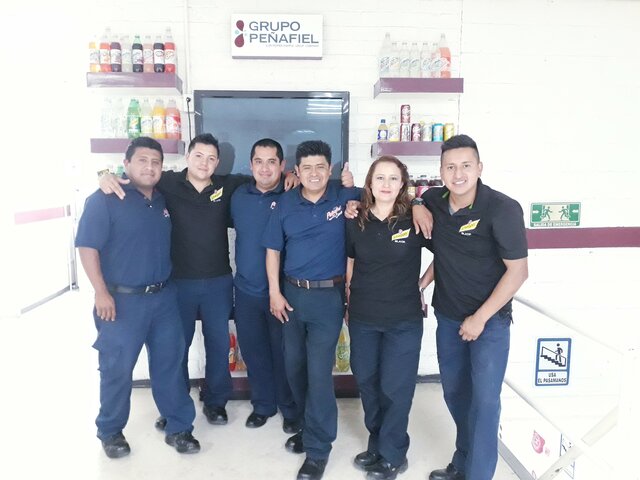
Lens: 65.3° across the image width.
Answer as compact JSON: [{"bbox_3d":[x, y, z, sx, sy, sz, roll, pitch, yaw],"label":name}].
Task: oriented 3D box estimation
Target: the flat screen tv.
[{"bbox_3d":[-0.330,-0.681,3.434,1.049,0.665,0.080,0,6,-3],"label":"flat screen tv"}]

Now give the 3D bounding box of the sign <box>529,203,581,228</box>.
[{"bbox_3d":[1.750,-0.187,3.705,0.372,0.178,0.012,0,7,-3],"label":"sign"}]

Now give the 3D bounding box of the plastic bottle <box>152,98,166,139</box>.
[{"bbox_3d":[-1.047,-0.786,3.256,0.086,0.267,0.086,0,7,-3],"label":"plastic bottle"}]

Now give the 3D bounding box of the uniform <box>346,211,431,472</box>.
[{"bbox_3d":[0.351,0.507,2.562,0.420,1.290,0.320,1,6,7],"label":"uniform"}]

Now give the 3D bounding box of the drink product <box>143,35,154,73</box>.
[{"bbox_3d":[-1.113,-1.200,3.239,0.071,0.238,0.071,0,6,-3],"label":"drink product"}]

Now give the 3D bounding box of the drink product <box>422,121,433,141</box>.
[{"bbox_3d":[0.738,-0.729,3.418,0.066,0.124,0.066,0,7,-3],"label":"drink product"}]

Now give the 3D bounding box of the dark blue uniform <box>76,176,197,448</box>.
[{"bbox_3d":[-0.990,0.388,2.679,0.570,1.426,0.360,-3,7,-25],"label":"dark blue uniform"}]

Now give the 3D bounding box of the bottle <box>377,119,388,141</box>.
[{"bbox_3d":[0.424,-0.729,3.337,0.068,0.156,0.068,0,7,-3],"label":"bottle"}]

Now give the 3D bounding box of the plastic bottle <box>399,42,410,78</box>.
[{"bbox_3d":[0.560,-1.177,3.291,0.070,0.235,0.070,0,6,-4],"label":"plastic bottle"}]

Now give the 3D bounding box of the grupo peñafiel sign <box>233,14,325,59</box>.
[{"bbox_3d":[-0.291,-1.390,3.424,0.625,0.285,0.060,0,7,-3],"label":"grupo peñafiel sign"}]

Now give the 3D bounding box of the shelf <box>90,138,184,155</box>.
[{"bbox_3d":[-1.211,-0.623,3.370,0.568,0.092,0.235,0,7,-3],"label":"shelf"}]

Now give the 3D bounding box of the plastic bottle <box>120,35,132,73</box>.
[{"bbox_3d":[-1.235,-1.183,3.194,0.071,0.242,0.071,0,7,-3],"label":"plastic bottle"}]

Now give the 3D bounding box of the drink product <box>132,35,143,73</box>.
[{"bbox_3d":[-1.155,-1.175,3.172,0.070,0.240,0.070,0,6,-4],"label":"drink product"}]

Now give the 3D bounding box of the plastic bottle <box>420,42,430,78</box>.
[{"bbox_3d":[0.710,-1.193,3.348,0.067,0.233,0.067,0,7,-3],"label":"plastic bottle"}]

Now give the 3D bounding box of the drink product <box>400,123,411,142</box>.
[{"bbox_3d":[0.572,-0.711,3.338,0.066,0.122,0.066,0,6,-4],"label":"drink product"}]

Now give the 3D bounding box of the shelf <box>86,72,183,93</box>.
[{"bbox_3d":[-1.200,-1.027,3.287,0.552,0.090,0.233,0,7,-3],"label":"shelf"}]

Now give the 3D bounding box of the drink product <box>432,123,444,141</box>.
[{"bbox_3d":[0.813,-0.729,3.417,0.067,0.122,0.067,0,7,-3],"label":"drink product"}]

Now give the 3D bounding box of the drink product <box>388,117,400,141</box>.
[{"bbox_3d":[0.501,-0.740,3.360,0.070,0.175,0.070,0,6,-4],"label":"drink product"}]

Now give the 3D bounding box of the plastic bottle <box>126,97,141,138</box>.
[{"bbox_3d":[-1.223,-0.793,3.280,0.088,0.262,0.088,0,6,-3],"label":"plastic bottle"}]

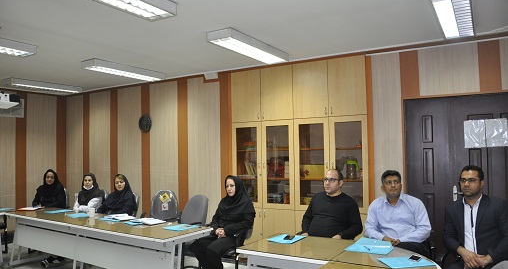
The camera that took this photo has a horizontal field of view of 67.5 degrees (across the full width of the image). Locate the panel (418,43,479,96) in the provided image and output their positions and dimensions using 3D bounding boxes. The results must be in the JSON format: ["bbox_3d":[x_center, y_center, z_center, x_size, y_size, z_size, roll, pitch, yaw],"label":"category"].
[{"bbox_3d":[2.117,-0.706,4.157,0.587,0.525,0.030,-2,-3,32],"label":"panel"}]

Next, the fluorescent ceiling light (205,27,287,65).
[{"bbox_3d":[-0.018,-0.930,4.164,0.280,0.090,1.250,-2,-2,31],"label":"fluorescent ceiling light"}]

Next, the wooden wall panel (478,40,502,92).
[{"bbox_3d":[2.315,-0.669,3.734,0.195,0.530,0.025,-2,-2,31],"label":"wooden wall panel"}]

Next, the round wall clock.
[{"bbox_3d":[-1.888,-0.188,6.557,0.310,0.310,0.045,-2,-2,31],"label":"round wall clock"}]

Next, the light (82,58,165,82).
[{"bbox_3d":[-1.806,-0.890,5.401,0.305,0.092,1.235,-2,-3,32],"label":"light"}]

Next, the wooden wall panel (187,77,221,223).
[{"bbox_3d":[-0.756,0.429,5.841,0.640,2.620,0.030,-2,-3,32],"label":"wooden wall panel"}]

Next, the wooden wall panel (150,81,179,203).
[{"bbox_3d":[-1.473,0.454,6.283,0.630,2.620,0.030,-2,-3,32],"label":"wooden wall panel"}]

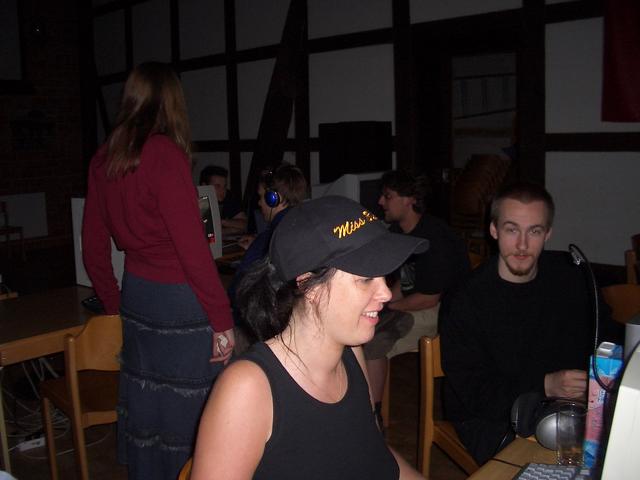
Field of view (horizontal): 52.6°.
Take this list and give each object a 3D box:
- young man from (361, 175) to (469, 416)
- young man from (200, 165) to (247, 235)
[{"bbox_3d":[0.446,0.289,3.240,0.680,1.260,0.480,-3,9,-11],"label":"young man"},{"bbox_3d":[-0.586,0.178,4.099,0.520,1.270,0.720,-8,10,-37],"label":"young man"}]

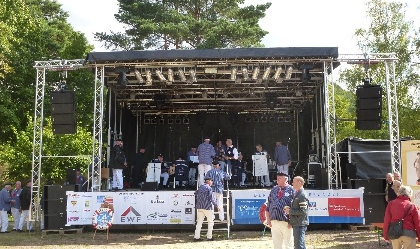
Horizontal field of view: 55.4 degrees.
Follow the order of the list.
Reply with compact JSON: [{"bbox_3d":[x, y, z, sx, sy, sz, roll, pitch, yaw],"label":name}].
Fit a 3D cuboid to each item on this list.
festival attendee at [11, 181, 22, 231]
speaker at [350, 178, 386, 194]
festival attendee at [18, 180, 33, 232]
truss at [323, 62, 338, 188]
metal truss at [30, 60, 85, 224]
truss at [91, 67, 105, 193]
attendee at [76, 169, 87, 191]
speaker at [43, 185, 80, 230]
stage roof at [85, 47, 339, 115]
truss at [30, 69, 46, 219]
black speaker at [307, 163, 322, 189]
[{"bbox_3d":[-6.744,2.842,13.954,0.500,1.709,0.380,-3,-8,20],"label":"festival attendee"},{"bbox_3d":[5.128,2.008,12.994,1.100,0.490,0.720,-1,-8,3],"label":"speaker"},{"bbox_3d":[-6.127,2.666,13.370,0.480,1.710,0.480,4,-9,-32],"label":"festival attendee"},{"bbox_3d":[3.885,-0.034,12.783,0.300,4.073,0.300,-1,-8,2],"label":"truss"},{"bbox_3d":[-5.117,0.517,13.454,1.700,5.400,0.320,-1,-8,3],"label":"metal truss"},{"bbox_3d":[-3.625,0.071,13.040,0.300,4.167,0.300,-1,-8,2],"label":"truss"},{"bbox_3d":[-4.716,2.521,14.600,0.500,1.750,0.350,-6,-9,35],"label":"attendee"},{"bbox_3d":[-4.639,2.665,12.998,1.104,1.375,0.720,-1,-8,2],"label":"speaker"},{"bbox_3d":[0.131,-1.497,16.038,8.292,1.160,6.200,-1,-8,2],"label":"stage roof"},{"bbox_3d":[-5.615,0.599,13.093,0.300,5.030,0.300,-1,-8,2],"label":"truss"},{"bbox_3d":[3.342,1.691,13.030,0.522,0.817,0.600,-1,-8,2],"label":"black speaker"}]

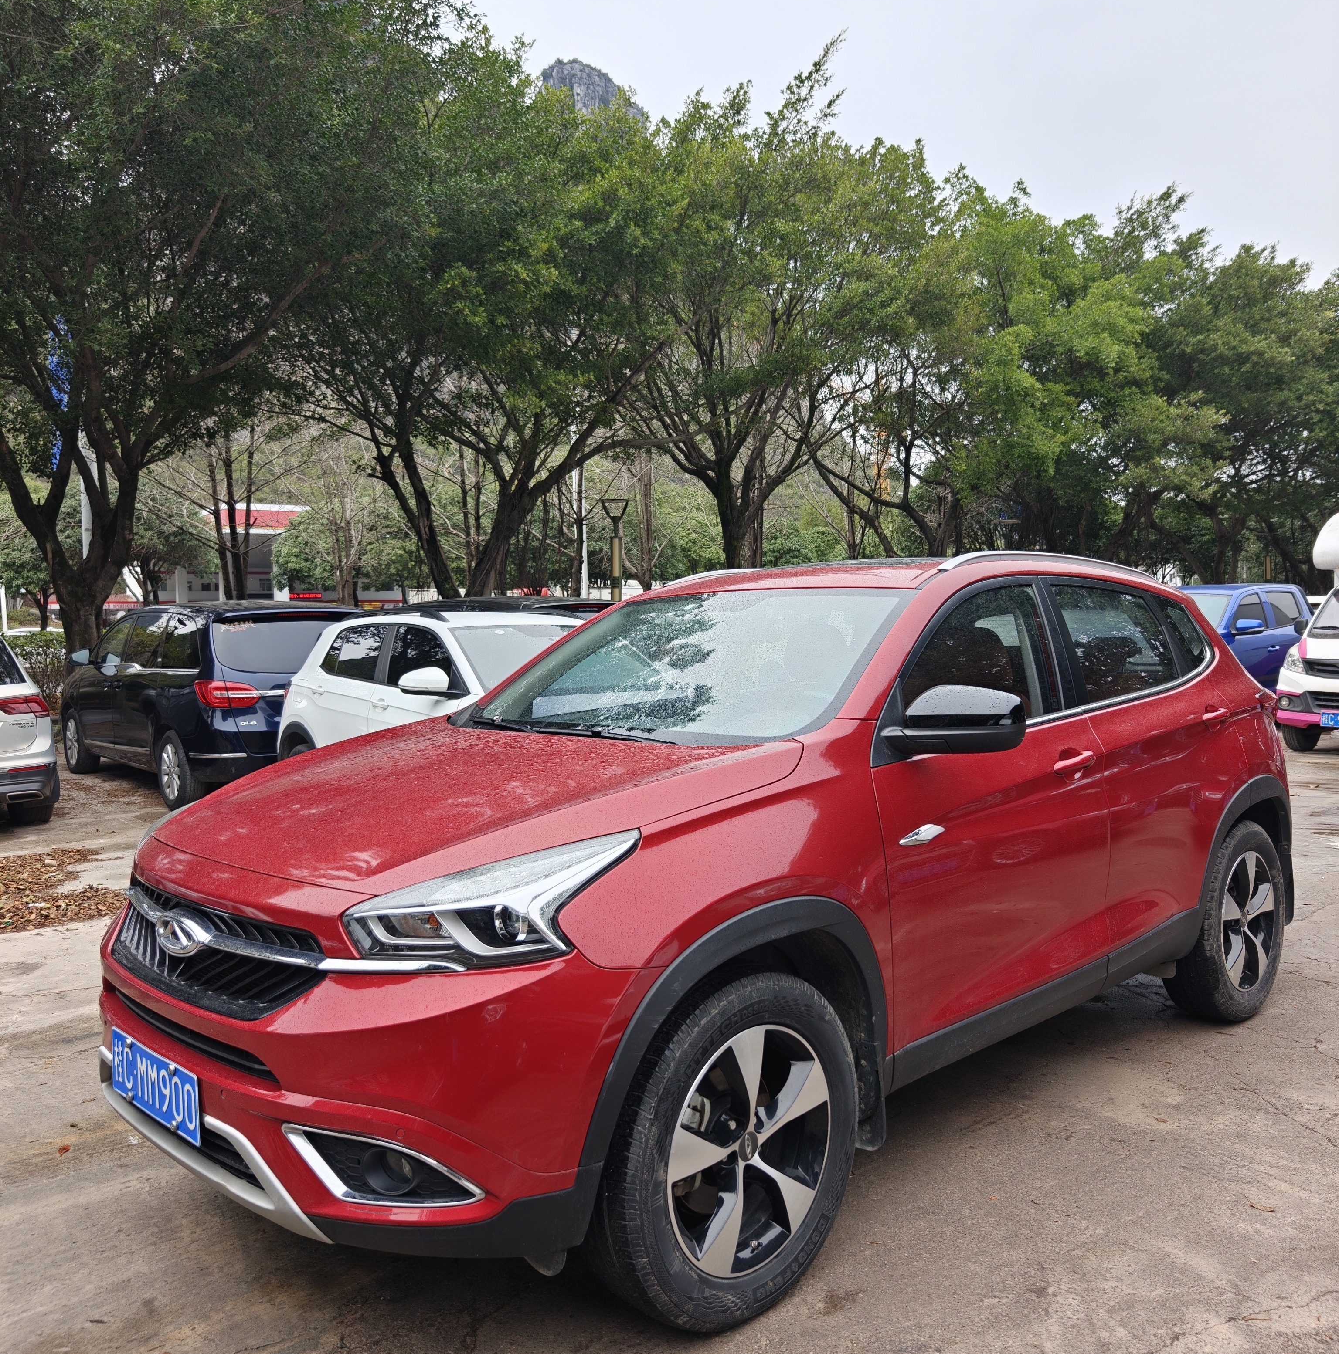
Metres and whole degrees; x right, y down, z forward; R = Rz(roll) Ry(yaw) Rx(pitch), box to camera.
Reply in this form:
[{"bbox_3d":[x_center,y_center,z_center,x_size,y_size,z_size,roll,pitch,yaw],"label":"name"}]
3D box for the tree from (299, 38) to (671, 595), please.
[{"bbox_3d":[-2.850,-4.250,18.300,6.100,9.900,6.100,-1,2,0],"label":"tree"}]

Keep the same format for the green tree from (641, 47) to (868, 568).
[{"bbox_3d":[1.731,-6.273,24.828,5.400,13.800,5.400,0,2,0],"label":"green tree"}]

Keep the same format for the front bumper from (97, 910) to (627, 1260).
[{"bbox_3d":[-0.883,0.764,2.550,0.490,0.590,1.800,-2,2,-45],"label":"front bumper"}]

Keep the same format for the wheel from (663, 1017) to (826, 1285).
[{"bbox_3d":[0.106,0.940,2.430,0.486,0.486,0.185,-2,2,-45],"label":"wheel"}]

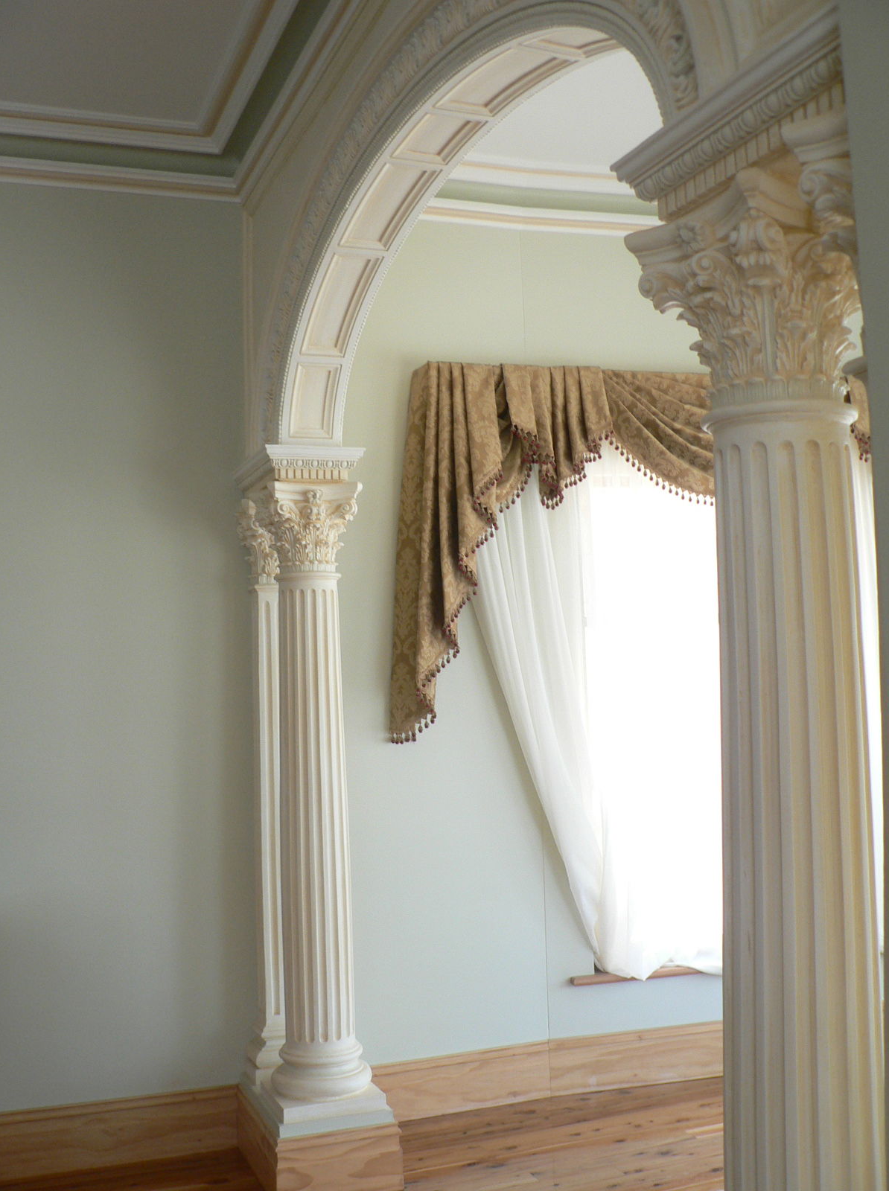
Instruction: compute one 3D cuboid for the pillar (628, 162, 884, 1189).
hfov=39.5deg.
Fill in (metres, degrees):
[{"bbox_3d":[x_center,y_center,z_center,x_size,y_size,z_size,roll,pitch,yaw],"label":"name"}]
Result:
[{"bbox_3d":[0.427,0.396,1.471,0.283,1.735,0.283,0,-4,-21],"label":"pillar"}]

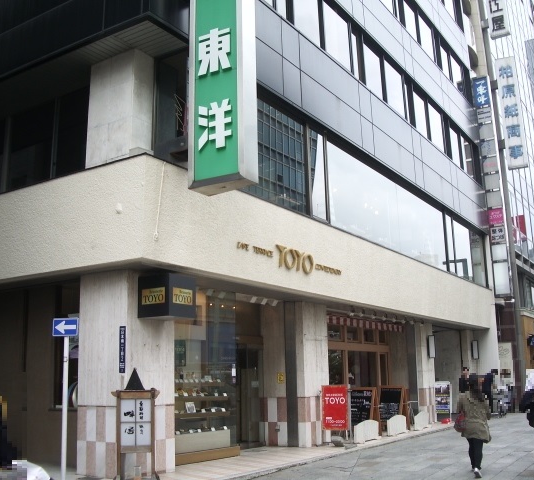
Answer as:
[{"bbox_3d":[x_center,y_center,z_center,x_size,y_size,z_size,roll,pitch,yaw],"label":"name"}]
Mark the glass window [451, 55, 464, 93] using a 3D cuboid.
[{"bbox_3d":[8.001,-6.918,27.201,0.080,1.308,1.356,-10,-15,32],"label":"glass window"}]

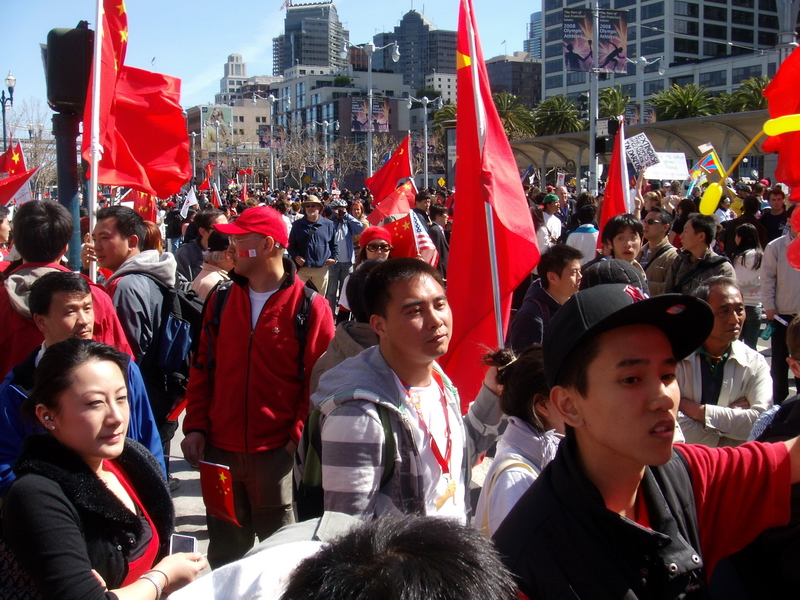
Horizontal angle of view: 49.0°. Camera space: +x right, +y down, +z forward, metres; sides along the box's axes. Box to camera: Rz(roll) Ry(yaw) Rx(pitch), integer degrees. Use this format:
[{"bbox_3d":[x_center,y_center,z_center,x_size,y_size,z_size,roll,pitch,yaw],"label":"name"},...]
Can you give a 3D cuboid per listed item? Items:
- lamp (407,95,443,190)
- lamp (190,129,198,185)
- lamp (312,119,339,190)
[{"bbox_3d":[2.198,-12.429,74.609,3.150,9.850,0.450,-3,8,-19],"label":"lamp"},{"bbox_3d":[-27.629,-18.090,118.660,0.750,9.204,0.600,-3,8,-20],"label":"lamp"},{"bbox_3d":[-8.222,-15.494,98.829,3.200,9.137,0.600,-3,8,-20],"label":"lamp"}]

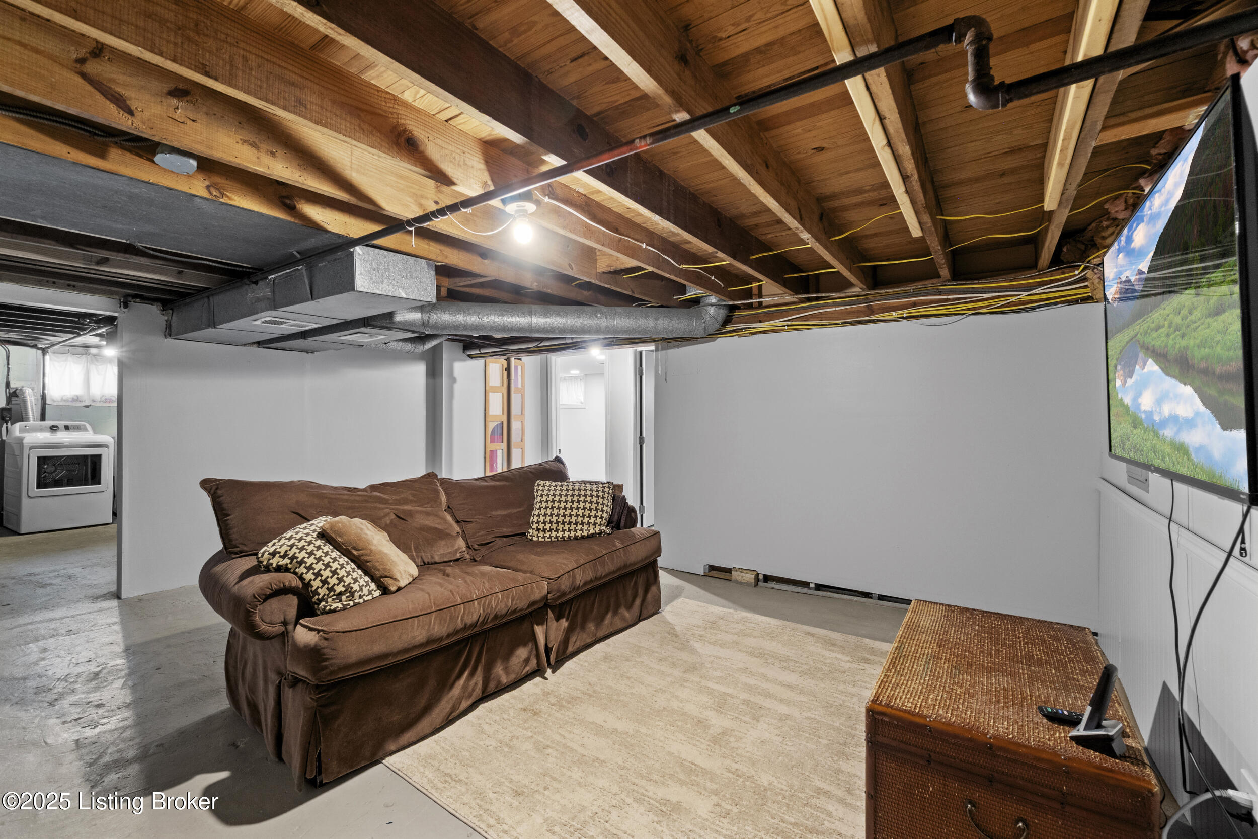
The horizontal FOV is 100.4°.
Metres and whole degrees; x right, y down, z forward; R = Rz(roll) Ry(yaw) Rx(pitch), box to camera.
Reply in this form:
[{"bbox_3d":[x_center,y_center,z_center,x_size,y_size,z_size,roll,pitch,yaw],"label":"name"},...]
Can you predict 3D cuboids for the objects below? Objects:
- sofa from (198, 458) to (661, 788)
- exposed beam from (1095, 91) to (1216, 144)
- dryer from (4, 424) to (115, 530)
[{"bbox_3d":[-0.739,0.677,2.565,0.970,0.860,2.000,0,0,38],"label":"sofa"},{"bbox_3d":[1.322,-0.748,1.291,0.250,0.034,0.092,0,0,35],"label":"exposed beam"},{"bbox_3d":[-6.403,0.618,5.894,0.740,1.130,0.686,0,0,31],"label":"dryer"}]

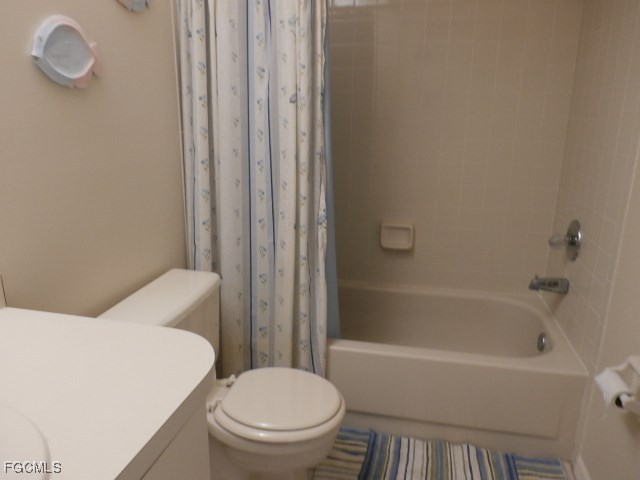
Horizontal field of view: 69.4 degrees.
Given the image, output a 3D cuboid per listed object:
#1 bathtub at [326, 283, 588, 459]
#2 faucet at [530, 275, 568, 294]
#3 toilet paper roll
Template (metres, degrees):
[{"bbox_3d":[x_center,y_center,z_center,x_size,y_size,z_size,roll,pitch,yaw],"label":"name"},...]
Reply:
[{"bbox_3d":[0.302,0.506,2.181,1.500,0.365,0.750,3,16,12],"label":"bathtub"},{"bbox_3d":[0.967,0.185,1.954,0.145,0.072,0.055,3,16,12],"label":"faucet"},{"bbox_3d":[0.814,0.416,1.280,0.060,0.060,0.108,3,16,12],"label":"toilet paper roll"}]

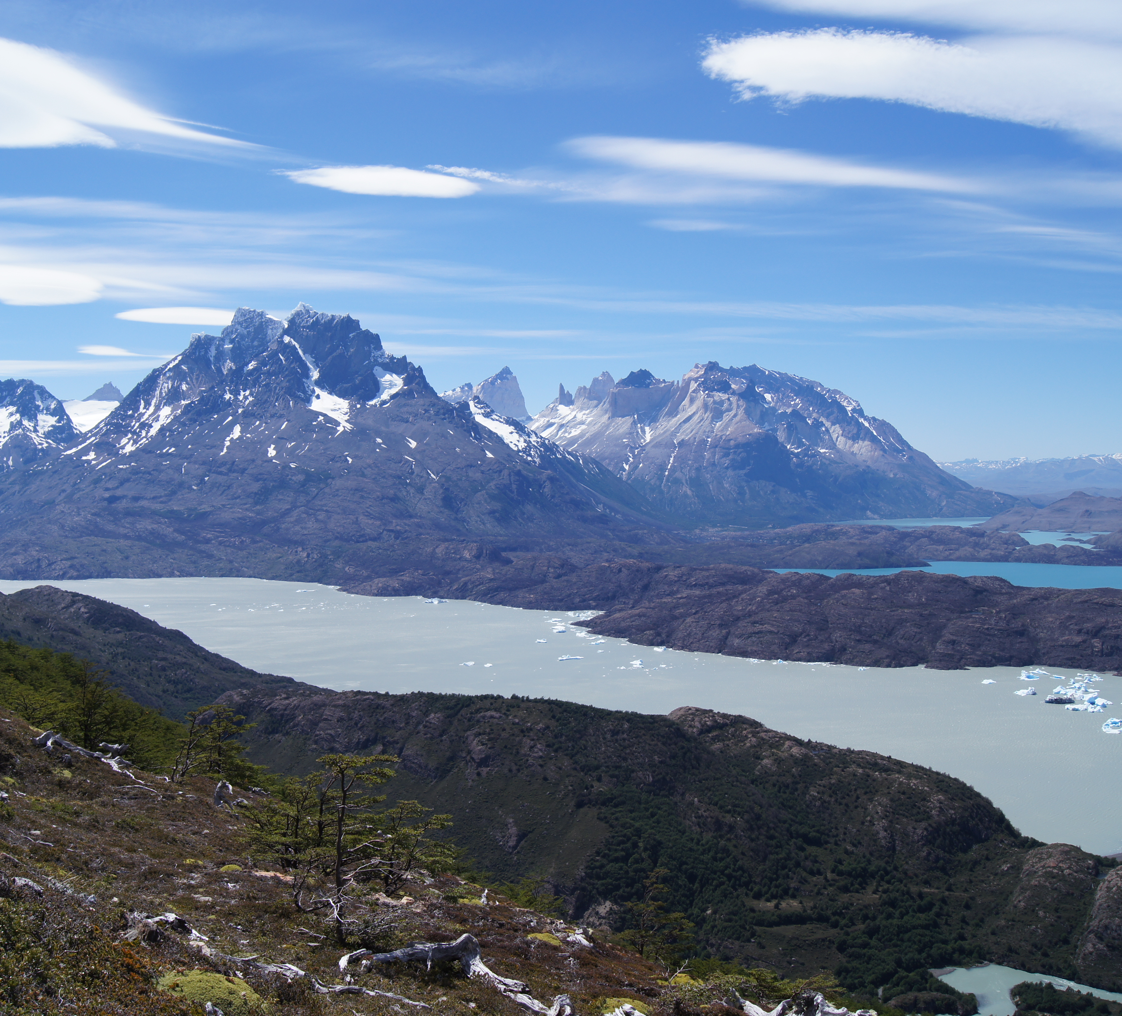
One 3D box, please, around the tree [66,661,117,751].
[{"bbox_3d":[-16.390,6.943,40.000,1.900,3.000,1.800,0,2,0],"label":"tree"}]

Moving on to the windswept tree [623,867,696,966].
[{"bbox_3d":[2.322,9.641,27.000,1.750,2.300,1.600,0,2,0],"label":"windswept tree"}]

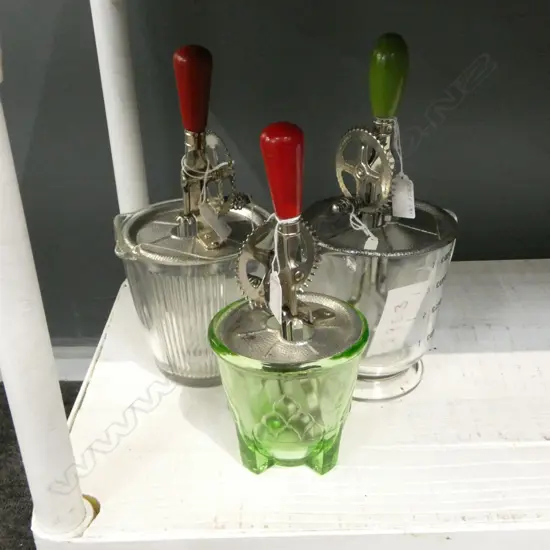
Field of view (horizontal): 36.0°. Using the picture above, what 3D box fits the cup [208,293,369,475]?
[{"bbox_3d":[0.011,0.088,0.643,0.117,0.117,0.117,-1,25,0],"label":"cup"}]

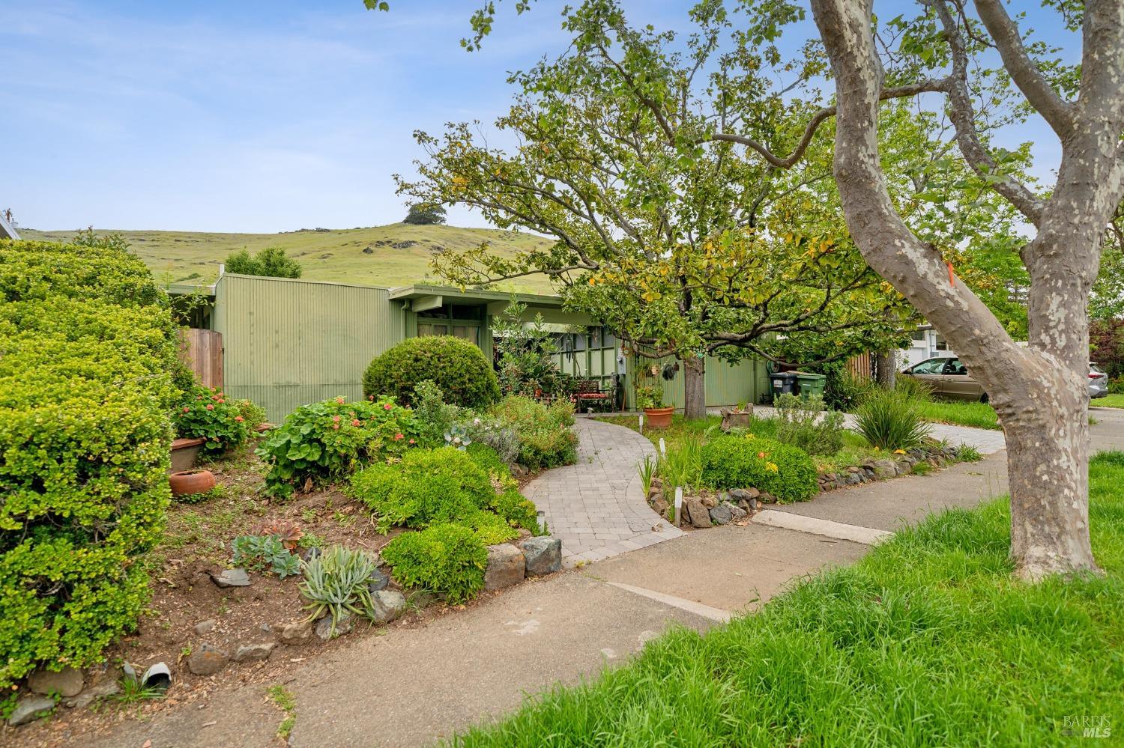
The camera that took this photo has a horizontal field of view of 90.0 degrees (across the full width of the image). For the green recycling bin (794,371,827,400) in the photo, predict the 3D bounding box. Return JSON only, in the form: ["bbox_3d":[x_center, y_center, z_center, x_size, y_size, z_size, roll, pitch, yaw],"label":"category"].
[{"bbox_3d":[7.225,0.520,16.400,0.750,1.070,0.630,-1,0,-35],"label":"green recycling bin"}]

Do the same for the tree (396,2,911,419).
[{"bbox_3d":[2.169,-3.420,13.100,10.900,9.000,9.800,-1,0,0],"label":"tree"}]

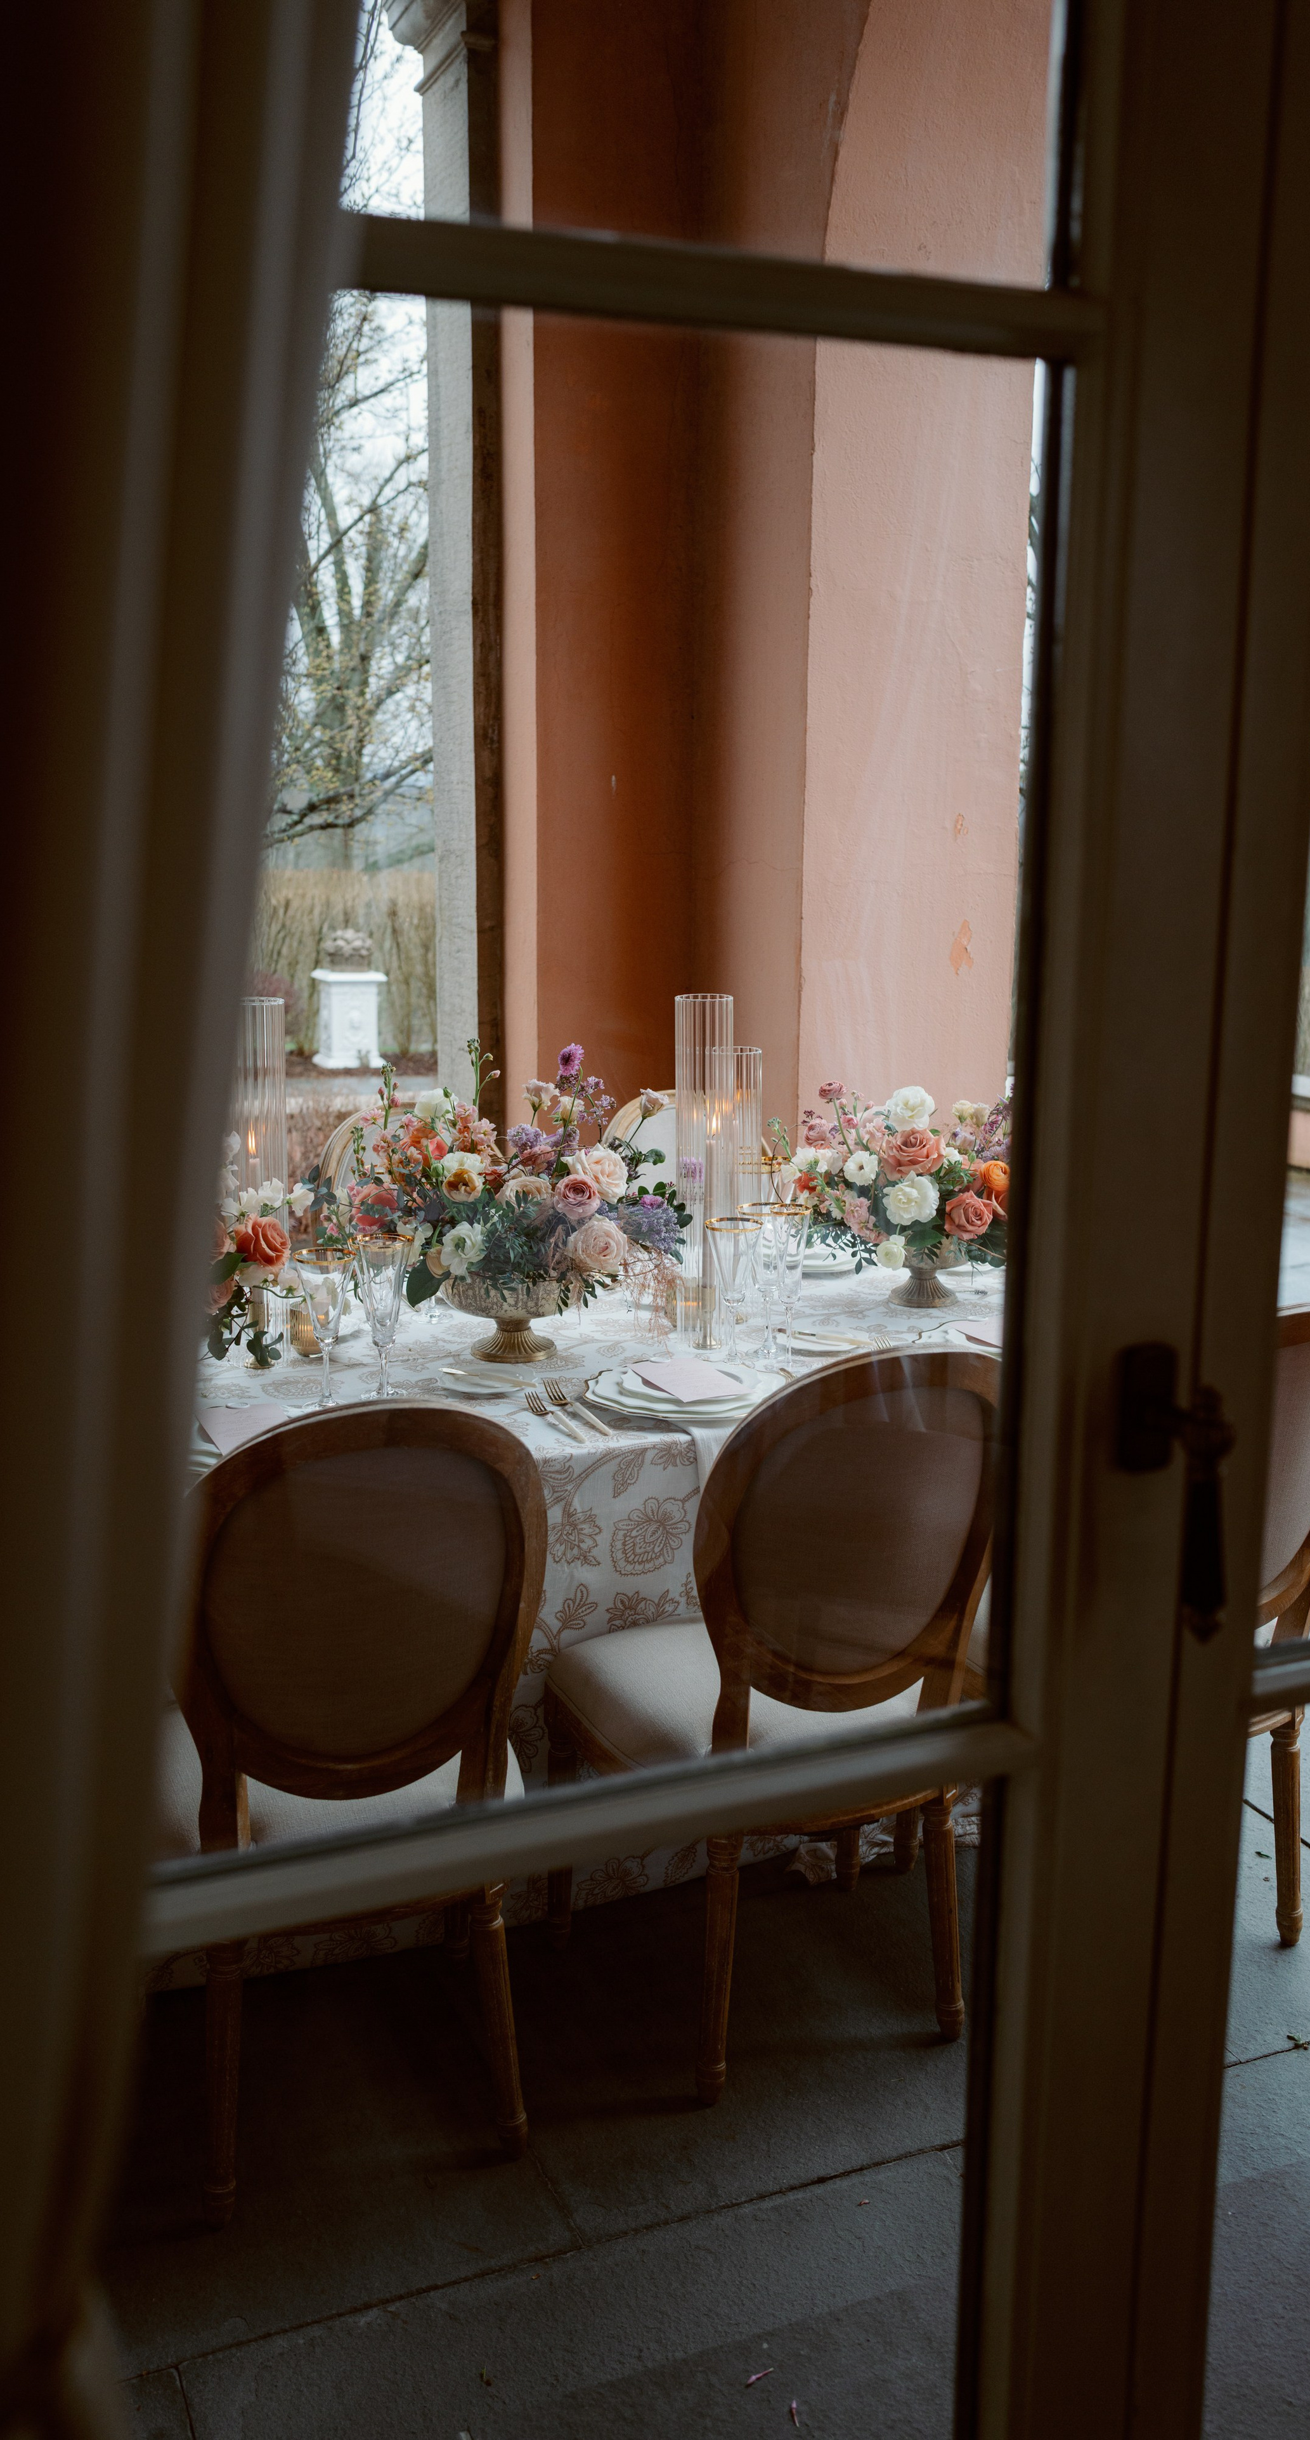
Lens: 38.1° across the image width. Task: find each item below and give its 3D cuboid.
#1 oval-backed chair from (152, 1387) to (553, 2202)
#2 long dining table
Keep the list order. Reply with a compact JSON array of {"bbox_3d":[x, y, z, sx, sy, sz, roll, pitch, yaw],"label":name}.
[{"bbox_3d":[-0.384,0.634,2.308,0.500,1.008,0.570,-3,11,-19],"label":"oval-backed chair"},{"bbox_3d":[-0.263,0.572,3.368,2.387,0.736,1.248,-4,12,-22],"label":"long dining table"}]

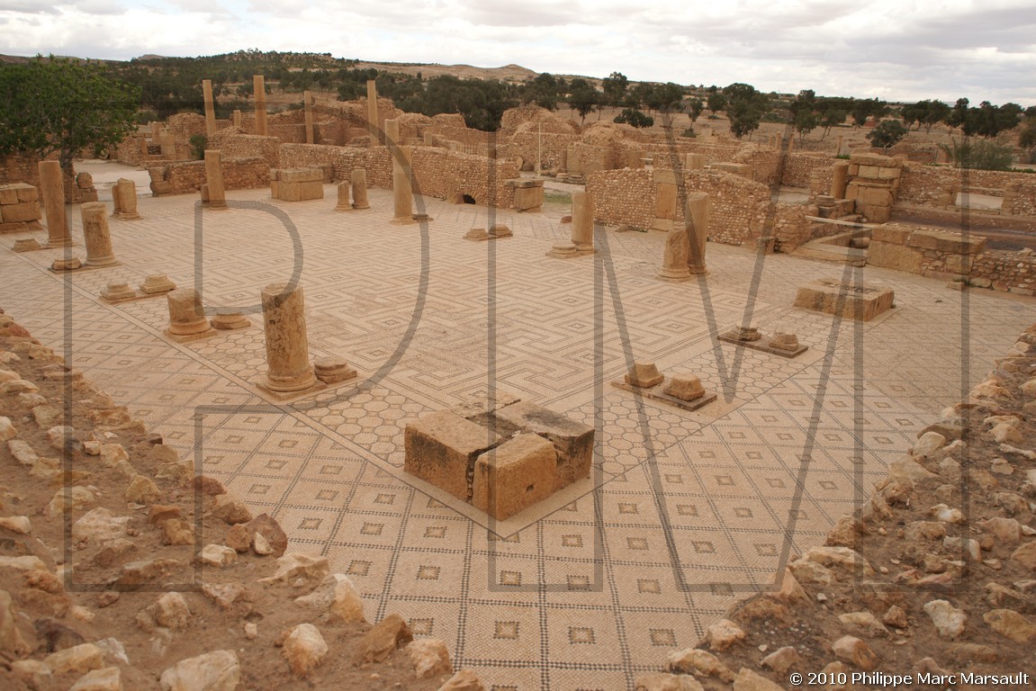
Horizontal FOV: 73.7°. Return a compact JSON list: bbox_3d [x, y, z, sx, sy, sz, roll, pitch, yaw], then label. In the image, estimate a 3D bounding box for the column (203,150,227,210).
[{"bbox_3d":[-10.260,-5.620,23.331,0.640,1.825,0.640,18,24,39],"label":"column"}]

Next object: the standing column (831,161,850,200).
[{"bbox_3d":[12.447,-6.349,26.700,0.520,1.500,0.520,18,23,40],"label":"standing column"}]

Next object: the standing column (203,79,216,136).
[{"bbox_3d":[-19.412,-14.338,43.710,0.560,4.500,0.560,18,24,39],"label":"standing column"}]

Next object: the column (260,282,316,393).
[{"bbox_3d":[-2.788,-0.128,8.312,0.570,1.170,0.570,18,25,41],"label":"column"}]

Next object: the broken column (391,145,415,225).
[{"bbox_3d":[-3.346,-4.631,20.060,0.650,2.150,0.650,1,19,0],"label":"broken column"}]

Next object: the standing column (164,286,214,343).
[{"bbox_3d":[-4.950,-0.478,10.292,0.640,0.590,0.640,18,25,41],"label":"standing column"}]

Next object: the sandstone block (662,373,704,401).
[{"bbox_3d":[1.967,0.463,8.126,0.390,0.190,0.360,18,26,41],"label":"sandstone block"}]

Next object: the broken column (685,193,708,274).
[{"bbox_3d":[3.815,-2.380,14.719,0.550,1.680,0.550,18,25,41],"label":"broken column"}]

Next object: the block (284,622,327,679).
[{"bbox_3d":[-0.660,0.946,2.148,0.132,0.135,0.145,-7,20,-20],"label":"block"}]

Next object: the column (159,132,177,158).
[{"bbox_3d":[-19.513,-11.287,38.500,0.700,1.500,0.750,18,23,40],"label":"column"}]

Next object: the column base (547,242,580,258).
[{"bbox_3d":[1.060,-2.235,16.005,0.570,0.230,0.570,18,26,41],"label":"column base"}]

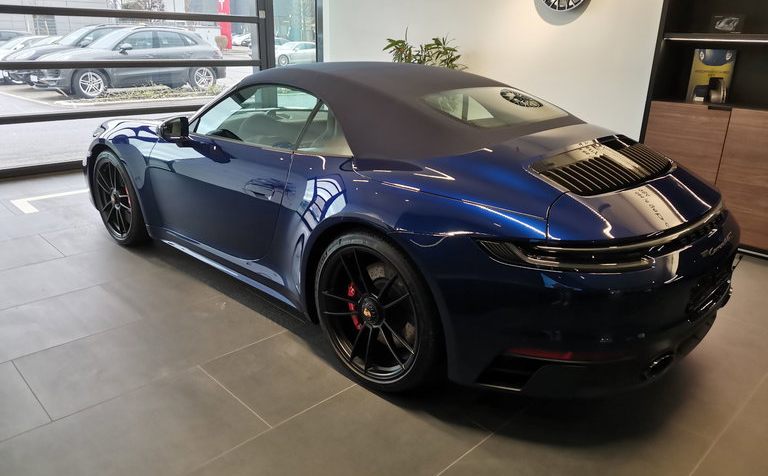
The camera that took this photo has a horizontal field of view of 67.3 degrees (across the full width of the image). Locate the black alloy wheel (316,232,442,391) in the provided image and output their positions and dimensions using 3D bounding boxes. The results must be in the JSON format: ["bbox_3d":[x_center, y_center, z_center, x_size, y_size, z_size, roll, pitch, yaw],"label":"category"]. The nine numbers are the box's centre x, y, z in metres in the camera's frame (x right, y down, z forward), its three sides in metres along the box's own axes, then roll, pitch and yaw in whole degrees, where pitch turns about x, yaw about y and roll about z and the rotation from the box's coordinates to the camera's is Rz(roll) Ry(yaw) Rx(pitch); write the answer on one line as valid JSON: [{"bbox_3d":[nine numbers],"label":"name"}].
[{"bbox_3d":[0.019,0.284,2.483,0.715,0.715,0.300,19,26,40],"label":"black alloy wheel"}]

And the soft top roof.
[{"bbox_3d":[0.161,-0.729,3.119,1.660,0.400,1.380,19,26,40],"label":"soft top roof"}]

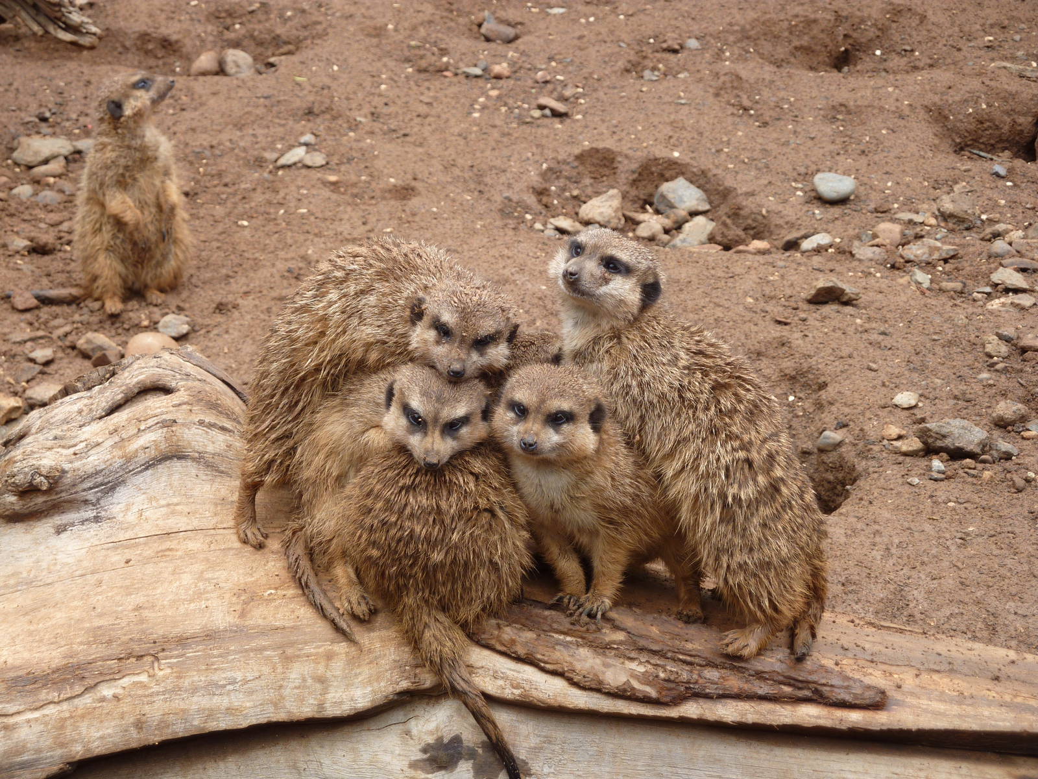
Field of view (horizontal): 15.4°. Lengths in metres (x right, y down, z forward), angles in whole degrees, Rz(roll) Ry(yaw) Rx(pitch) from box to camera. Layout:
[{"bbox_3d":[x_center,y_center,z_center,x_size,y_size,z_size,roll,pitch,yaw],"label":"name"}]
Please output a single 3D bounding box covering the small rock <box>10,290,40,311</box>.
[{"bbox_3d":[-0.533,-0.096,4.138,0.030,0.021,0.025,0,24,0],"label":"small rock"}]

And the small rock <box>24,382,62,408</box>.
[{"bbox_3d":[-0.450,0.006,3.640,0.039,0.027,0.036,0,20,0],"label":"small rock"}]

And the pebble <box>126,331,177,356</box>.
[{"bbox_3d":[-0.346,-0.039,3.615,0.049,0.030,0.040,0,23,0],"label":"pebble"}]

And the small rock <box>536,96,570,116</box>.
[{"bbox_3d":[0.037,-0.315,4.275,0.035,0.022,0.027,0,23,0],"label":"small rock"}]

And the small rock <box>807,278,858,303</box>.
[{"bbox_3d":[0.322,-0.101,3.940,0.055,0.026,0.042,0,20,0],"label":"small rock"}]

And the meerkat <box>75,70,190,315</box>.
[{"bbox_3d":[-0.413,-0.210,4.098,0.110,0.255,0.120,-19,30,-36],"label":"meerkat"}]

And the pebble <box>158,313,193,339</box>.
[{"bbox_3d":[-0.329,-0.061,3.673,0.033,0.025,0.026,0,23,0],"label":"pebble"}]

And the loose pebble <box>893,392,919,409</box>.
[{"bbox_3d":[0.393,0.011,3.902,0.026,0.017,0.022,0,24,0],"label":"loose pebble"}]

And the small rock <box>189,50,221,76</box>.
[{"bbox_3d":[-0.395,-0.411,4.836,0.038,0.031,0.035,0,24,0],"label":"small rock"}]

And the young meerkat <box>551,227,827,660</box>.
[{"bbox_3d":[0.107,0.033,2.380,0.165,0.255,0.118,8,24,18],"label":"young meerkat"}]

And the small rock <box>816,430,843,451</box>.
[{"bbox_3d":[0.286,0.047,3.536,0.025,0.019,0.025,0,20,0],"label":"small rock"}]

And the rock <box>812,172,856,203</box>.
[{"bbox_3d":[0.330,-0.211,4.020,0.045,0.032,0.036,0,23,0],"label":"rock"}]

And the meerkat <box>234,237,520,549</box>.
[{"bbox_3d":[-0.099,0.003,2.680,0.190,0.205,0.130,11,23,26],"label":"meerkat"}]

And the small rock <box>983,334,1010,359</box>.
[{"bbox_3d":[0.452,-0.040,3.629,0.025,0.020,0.022,0,23,0],"label":"small rock"}]

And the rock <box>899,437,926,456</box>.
[{"bbox_3d":[0.361,0.052,3.523,0.025,0.017,0.023,0,20,0],"label":"rock"}]

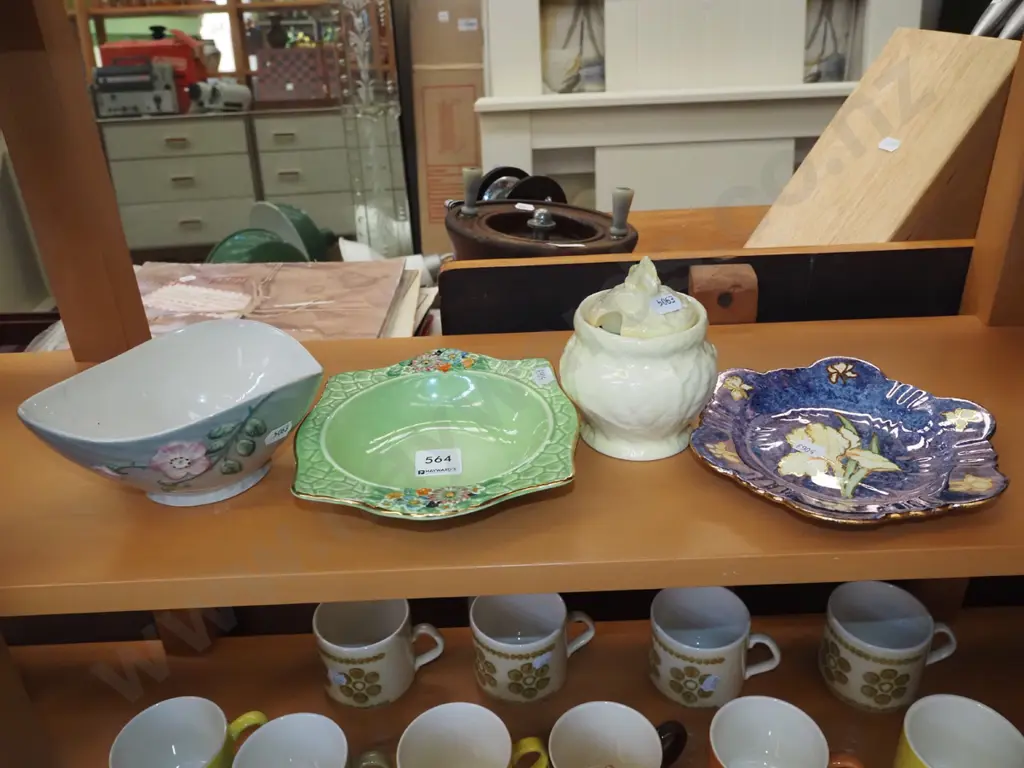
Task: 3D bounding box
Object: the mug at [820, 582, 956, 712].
[{"bbox_3d":[0.312,0.218,0.735,0.108,0.071,0.082,-1,28,3],"label":"mug"}]

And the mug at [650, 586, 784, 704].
[{"bbox_3d":[0.168,0.221,0.740,0.108,0.071,0.082,5,29,14],"label":"mug"}]

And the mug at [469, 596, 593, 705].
[{"bbox_3d":[0.019,0.218,0.755,0.108,0.071,0.082,-5,28,-5],"label":"mug"}]

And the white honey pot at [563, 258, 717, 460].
[{"bbox_3d":[0.075,-0.021,0.521,0.091,0.112,0.091,-2,29,1],"label":"white honey pot"}]

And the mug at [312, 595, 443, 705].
[{"bbox_3d":[-0.111,0.223,0.756,0.108,0.071,0.082,-1,28,3],"label":"mug"}]

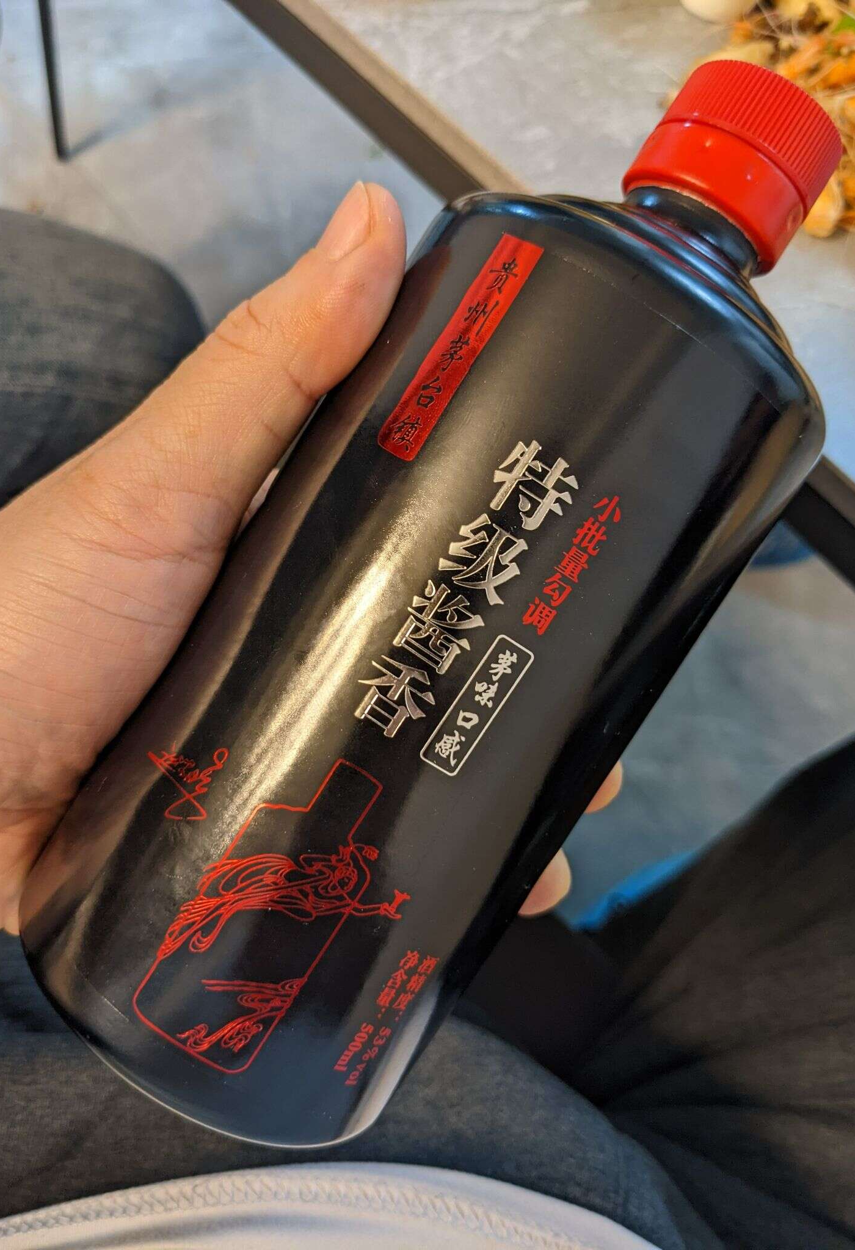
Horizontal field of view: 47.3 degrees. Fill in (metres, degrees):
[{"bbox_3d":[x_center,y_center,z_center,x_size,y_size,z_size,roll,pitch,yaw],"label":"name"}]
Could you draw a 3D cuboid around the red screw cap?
[{"bbox_3d":[0.054,-0.080,0.176,0.031,0.031,0.023,32,95,1],"label":"red screw cap"}]

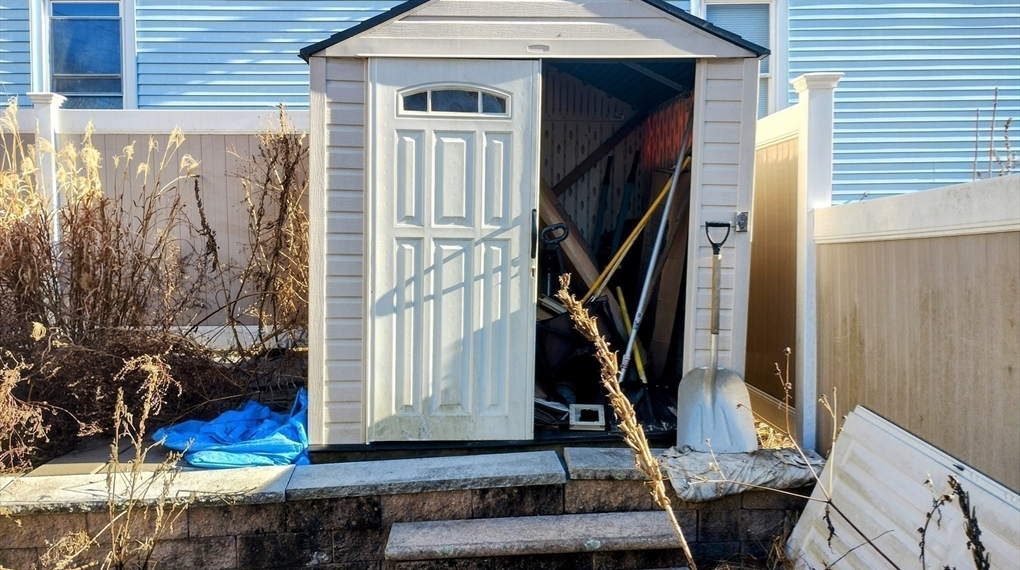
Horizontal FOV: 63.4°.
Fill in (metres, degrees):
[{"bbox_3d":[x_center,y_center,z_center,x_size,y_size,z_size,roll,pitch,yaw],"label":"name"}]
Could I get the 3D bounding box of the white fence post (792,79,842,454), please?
[{"bbox_3d":[1.620,-0.110,4.401,0.190,2.041,0.190,0,3,-2],"label":"white fence post"}]

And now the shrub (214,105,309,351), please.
[{"bbox_3d":[-1.681,-0.381,5.787,0.700,1.736,0.520,0,3,0],"label":"shrub"}]

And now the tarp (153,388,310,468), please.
[{"bbox_3d":[-1.357,0.693,4.197,0.780,0.240,0.620,0,3,0],"label":"tarp"}]

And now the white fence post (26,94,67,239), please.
[{"bbox_3d":[-3.425,-0.438,6.134,0.190,1.974,0.190,0,3,0],"label":"white fence post"}]

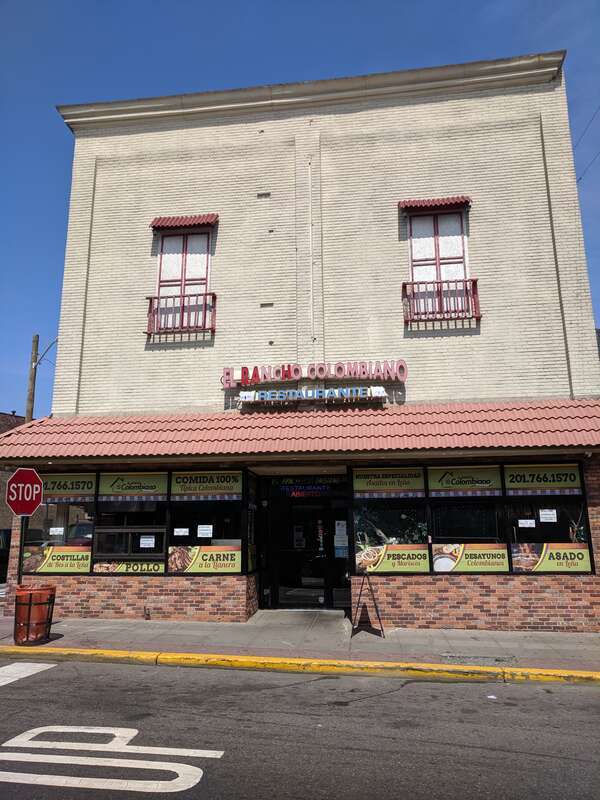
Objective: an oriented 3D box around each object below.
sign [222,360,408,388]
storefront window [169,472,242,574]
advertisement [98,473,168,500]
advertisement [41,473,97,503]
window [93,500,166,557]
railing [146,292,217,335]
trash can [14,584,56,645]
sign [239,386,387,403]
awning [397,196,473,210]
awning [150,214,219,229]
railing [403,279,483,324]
[{"bbox_3d":[0.283,-0.497,12.240,3.795,0.456,0.158,-2,-13,8],"label":"sign"},{"bbox_3d":[-1.825,2.351,11.651,1.450,1.975,0.079,-2,-13,8],"label":"storefront window"},{"bbox_3d":[-3.330,1.732,12.015,1.445,0.549,0.030,-2,-13,8],"label":"advertisement"},{"bbox_3d":[-4.810,1.786,12.215,1.426,0.569,0.030,-2,-13,8],"label":"advertisement"},{"bbox_3d":[-3.356,2.523,11.831,1.485,1.084,0.079,-2,-13,8],"label":"window"},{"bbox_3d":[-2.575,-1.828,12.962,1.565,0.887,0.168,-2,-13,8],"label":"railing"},{"bbox_3d":[-4.090,3.268,9.201,0.554,0.802,0.554,0,-13,0],"label":"trash can"},{"bbox_3d":[0.249,-0.085,12.129,2.971,0.221,0.178,-2,-13,8],"label":"sign"},{"bbox_3d":[2.840,-4.187,12.691,1.500,0.297,0.238,-2,-13,8],"label":"awning"},{"bbox_3d":[-2.569,-4.010,13.427,1.520,0.337,0.238,-2,-13,8],"label":"awning"},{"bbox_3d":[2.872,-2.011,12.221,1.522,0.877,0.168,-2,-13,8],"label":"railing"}]

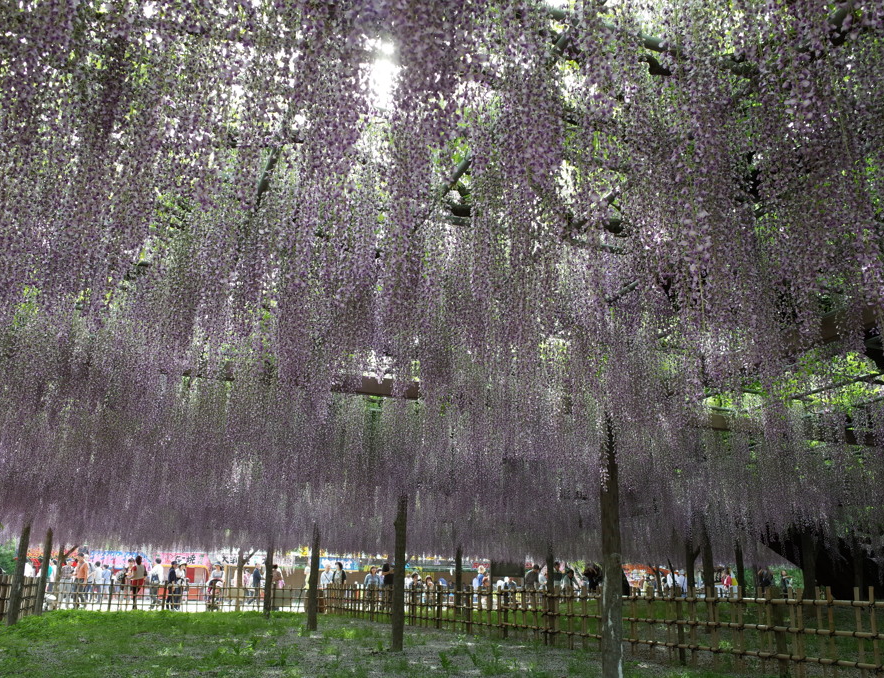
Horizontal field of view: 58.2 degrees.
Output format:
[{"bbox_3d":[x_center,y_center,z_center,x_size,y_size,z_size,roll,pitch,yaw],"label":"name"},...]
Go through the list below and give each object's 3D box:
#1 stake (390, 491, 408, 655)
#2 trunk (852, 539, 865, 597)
[{"bbox_3d":[-0.578,3.148,11.073,0.178,2.300,0.178,2,-18,0],"label":"stake"},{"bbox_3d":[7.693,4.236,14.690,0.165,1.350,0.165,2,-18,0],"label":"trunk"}]

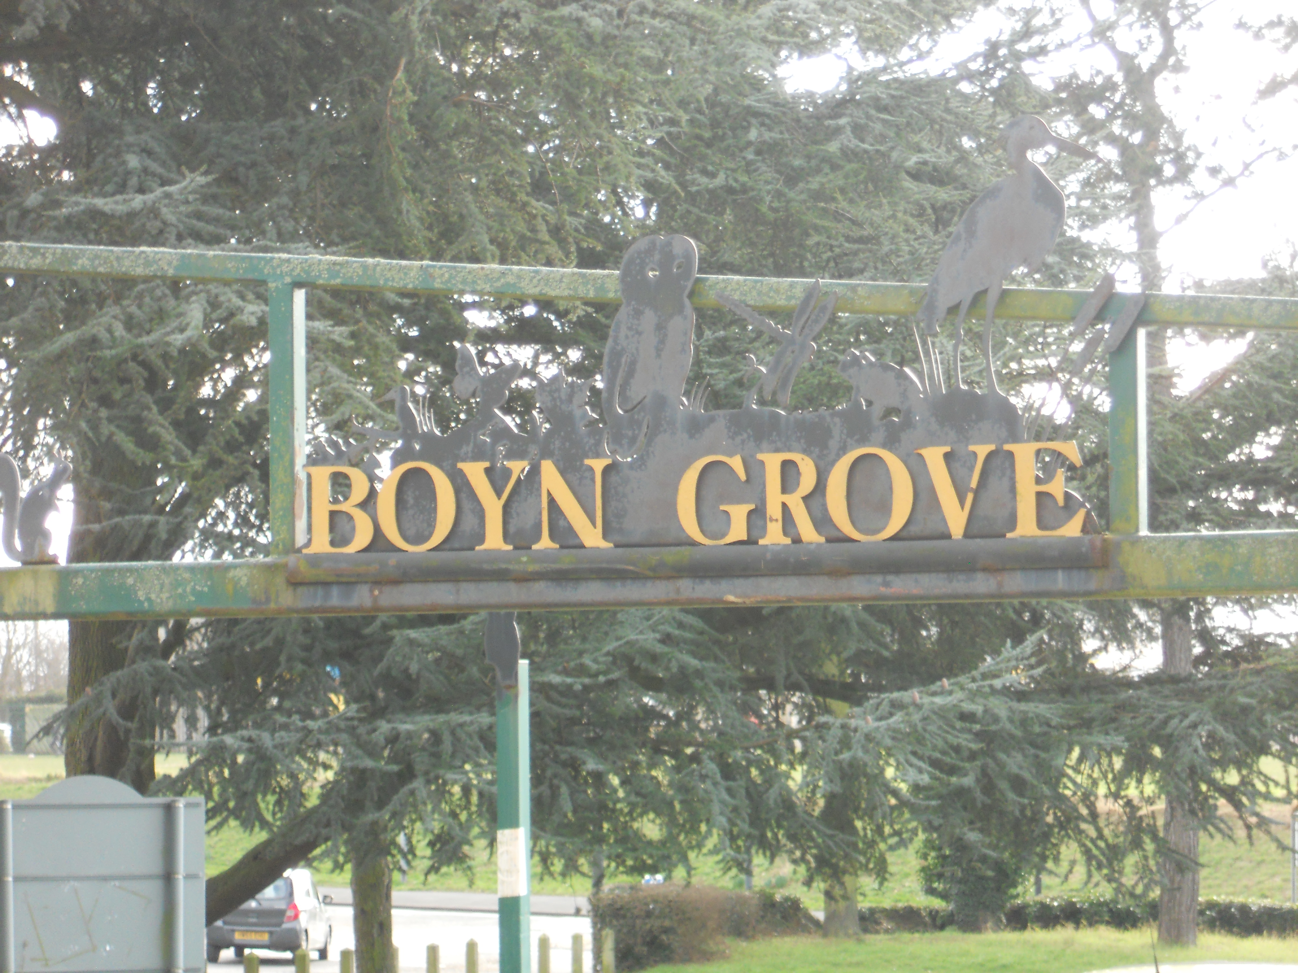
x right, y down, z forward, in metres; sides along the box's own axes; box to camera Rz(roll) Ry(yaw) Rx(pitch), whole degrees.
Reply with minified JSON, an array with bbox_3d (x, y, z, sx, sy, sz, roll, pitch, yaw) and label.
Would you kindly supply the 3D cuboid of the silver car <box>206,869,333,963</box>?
[{"bbox_3d":[-6.040,6.850,64.900,1.630,1.520,3.650,0,-5,4],"label":"silver car"}]

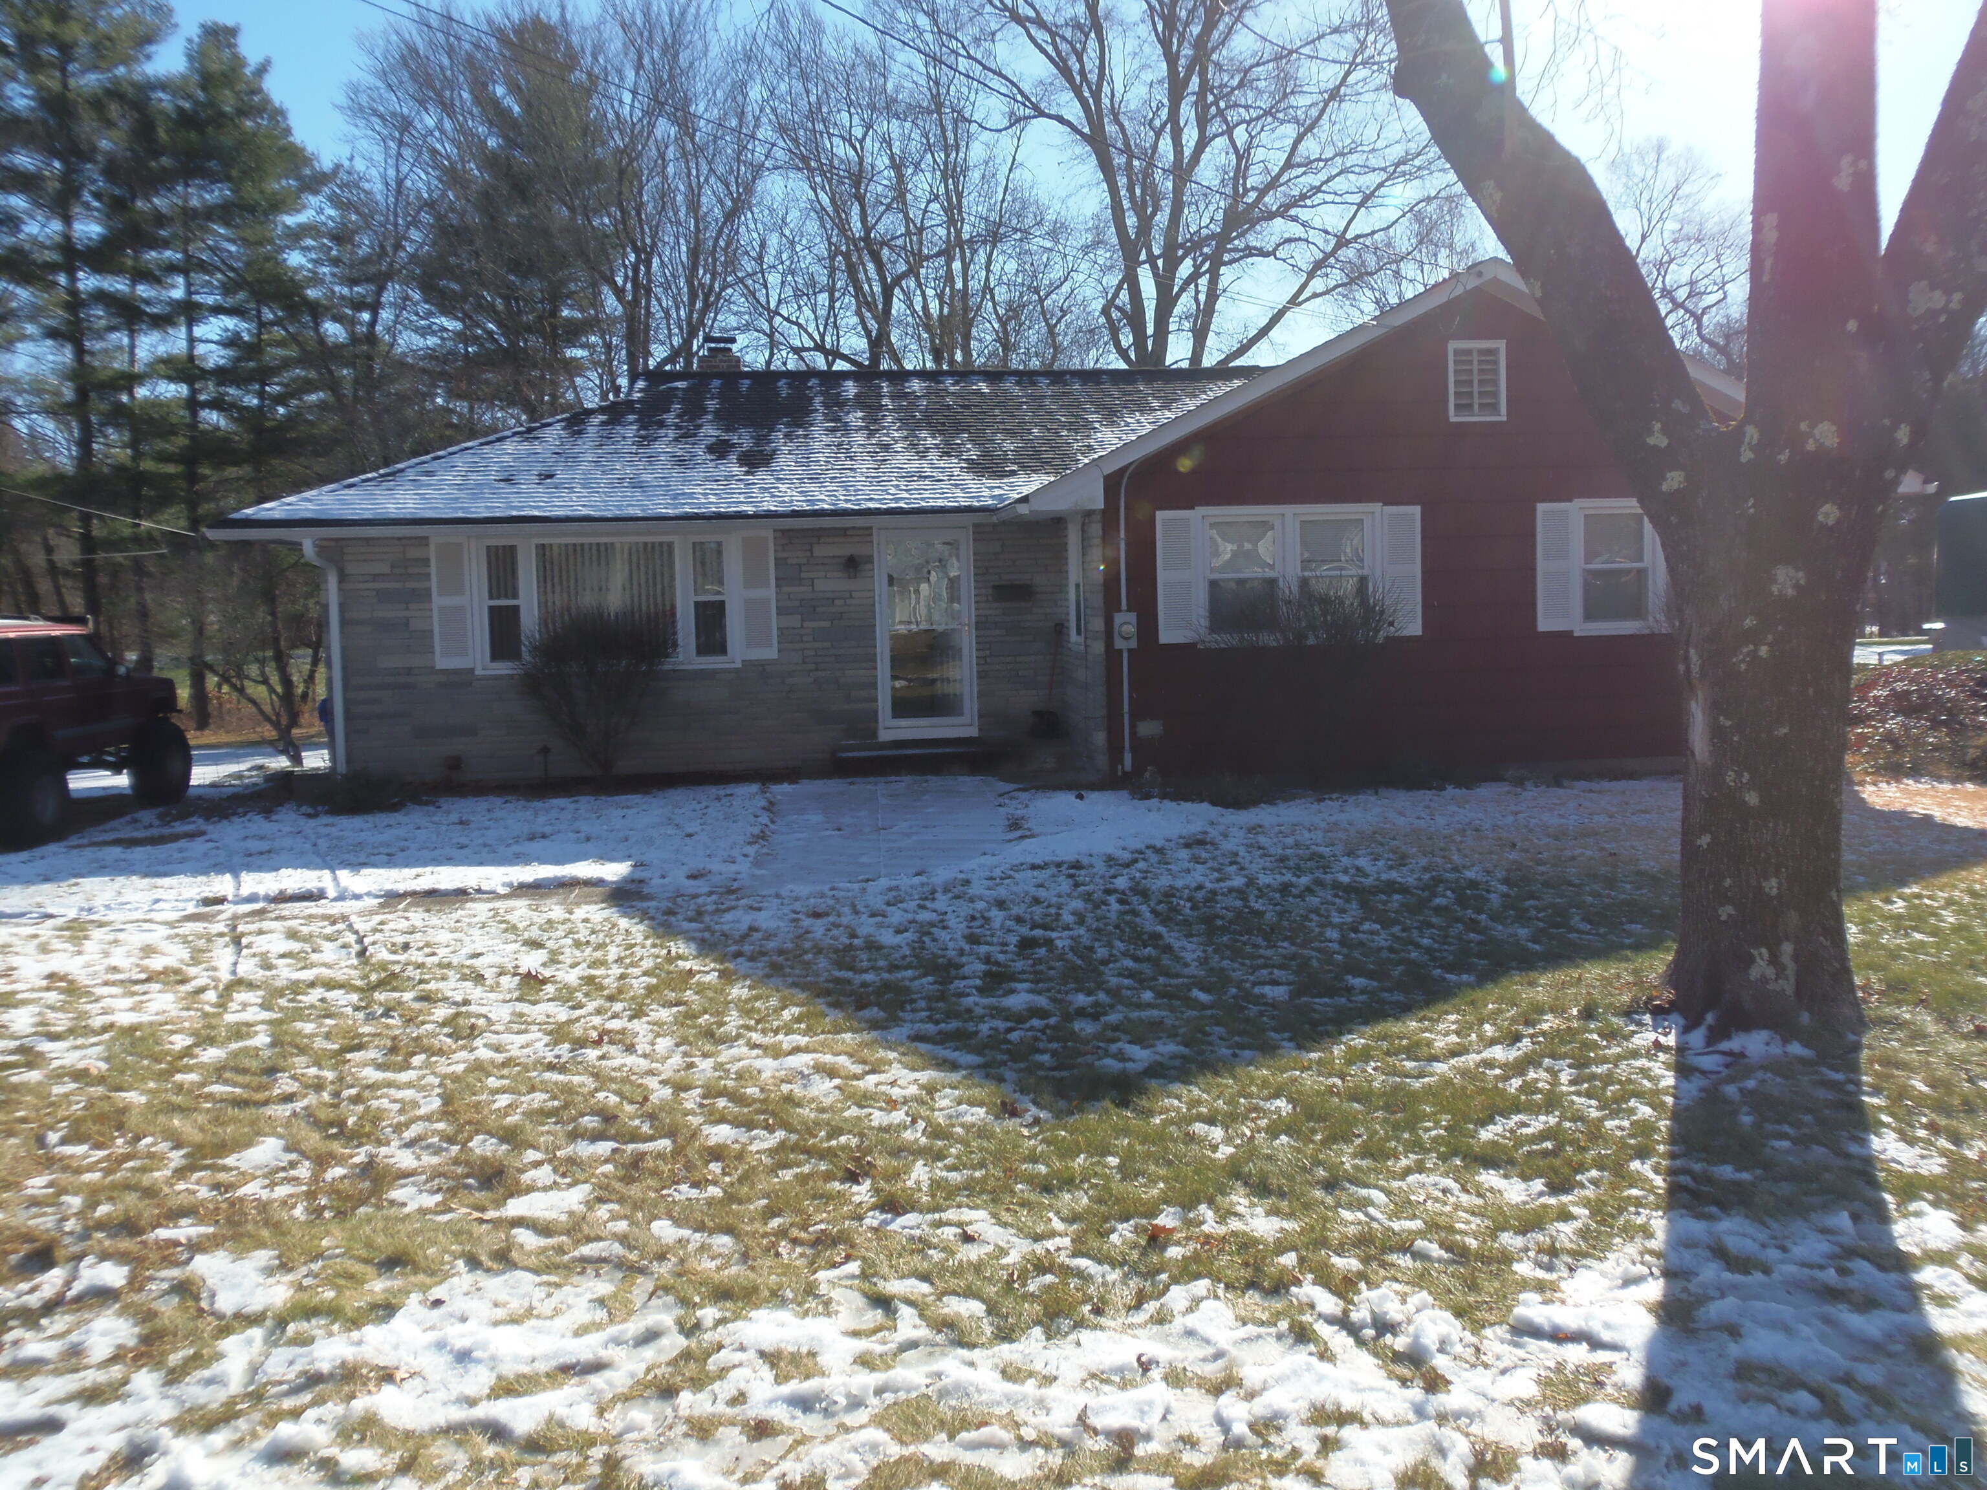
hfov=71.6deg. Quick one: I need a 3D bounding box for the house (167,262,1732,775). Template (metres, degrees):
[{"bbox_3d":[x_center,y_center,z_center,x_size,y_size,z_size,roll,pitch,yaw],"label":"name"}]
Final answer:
[{"bbox_3d":[0.359,-2.214,16.296,15.700,4.500,9.800,-2,4,-5],"label":"house"}]

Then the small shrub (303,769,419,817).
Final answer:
[{"bbox_3d":[-5.734,0.412,12.521,0.980,0.400,0.800,-2,4,-5],"label":"small shrub"}]

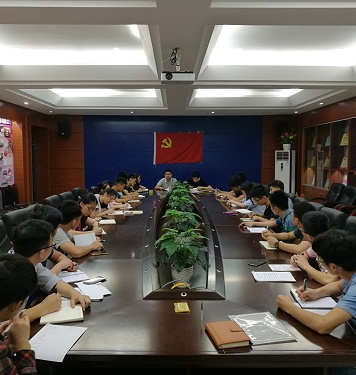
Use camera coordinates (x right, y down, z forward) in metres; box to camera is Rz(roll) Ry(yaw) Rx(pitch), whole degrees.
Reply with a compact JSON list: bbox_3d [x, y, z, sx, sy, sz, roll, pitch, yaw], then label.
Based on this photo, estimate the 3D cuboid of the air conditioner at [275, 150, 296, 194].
[{"bbox_3d":[3.023,-0.191,11.056,0.500,1.720,0.320,4,6,44],"label":"air conditioner"}]

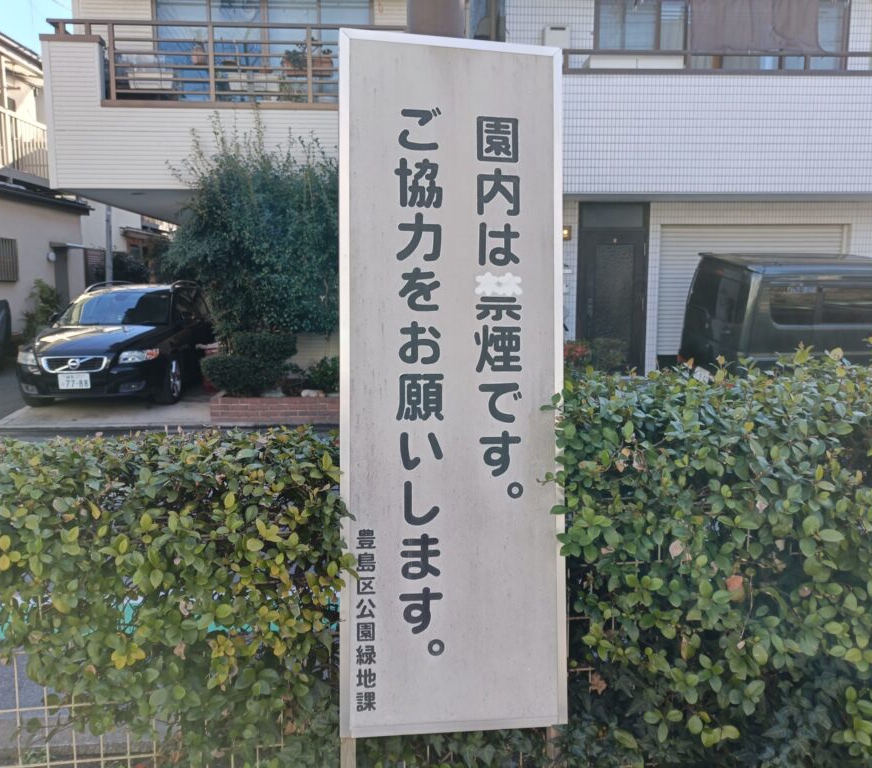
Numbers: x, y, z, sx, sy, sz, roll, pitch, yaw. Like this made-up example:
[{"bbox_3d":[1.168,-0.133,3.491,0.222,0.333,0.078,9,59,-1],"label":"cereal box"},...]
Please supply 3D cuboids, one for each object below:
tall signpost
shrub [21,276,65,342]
[{"bbox_3d":[0.042,0.204,1.525,0.470,1.850,0.050,0,-2,-9],"label":"tall signpost"},{"bbox_3d":[-7.609,-1.421,14.300,0.770,1.230,0.680,-1,7,-3],"label":"shrub"}]

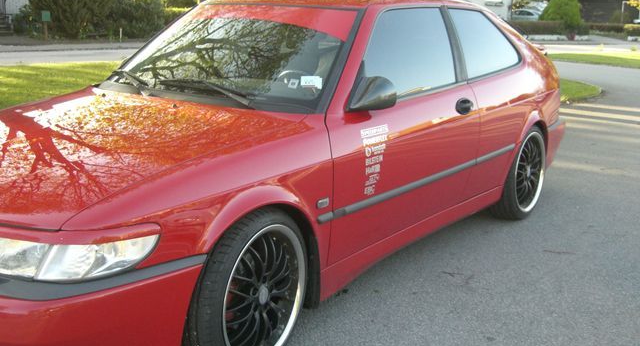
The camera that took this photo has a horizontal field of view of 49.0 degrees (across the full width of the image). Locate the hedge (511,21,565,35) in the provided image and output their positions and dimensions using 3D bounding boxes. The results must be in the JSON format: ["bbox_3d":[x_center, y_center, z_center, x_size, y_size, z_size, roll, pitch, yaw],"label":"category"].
[{"bbox_3d":[13.528,-8.946,43.500,3.800,0.830,0.800,0,12,0],"label":"hedge"}]

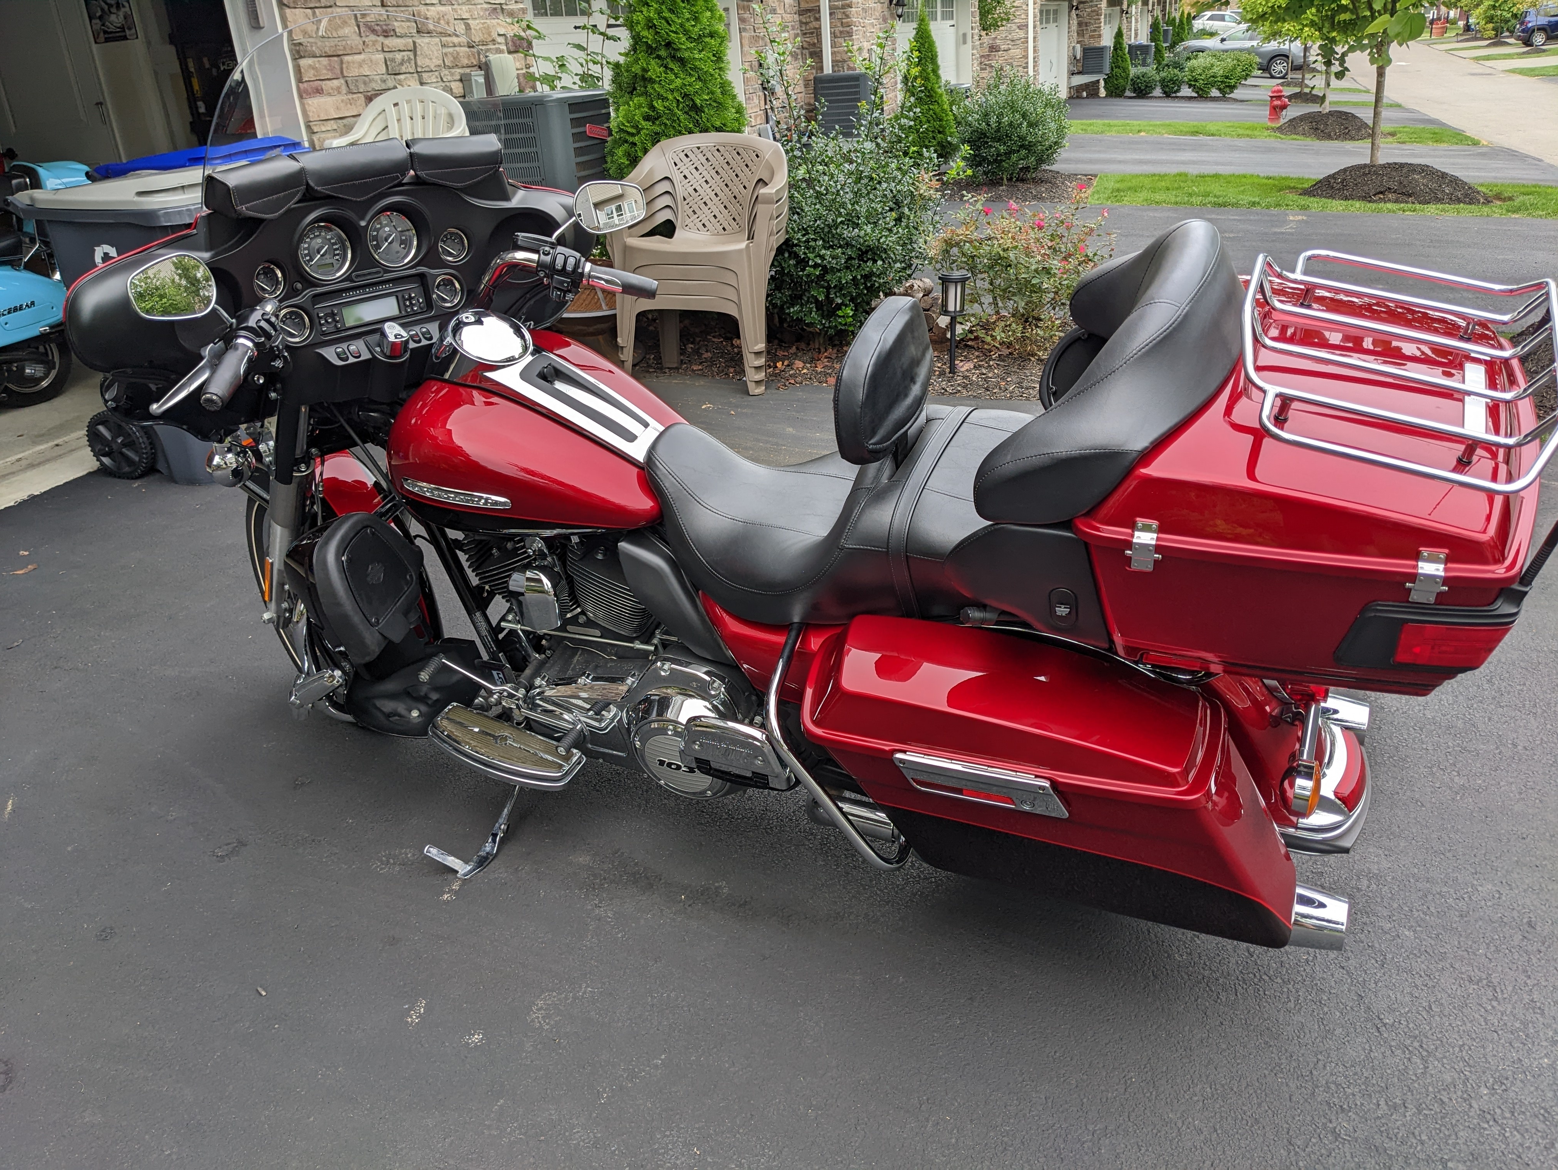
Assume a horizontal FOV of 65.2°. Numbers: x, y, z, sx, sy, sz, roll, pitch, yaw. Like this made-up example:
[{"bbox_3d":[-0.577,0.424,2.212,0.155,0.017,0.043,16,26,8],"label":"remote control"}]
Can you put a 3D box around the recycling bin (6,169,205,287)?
[{"bbox_3d":[-2.219,-0.995,4.526,0.720,1.040,0.630,-4,22,2],"label":"recycling bin"}]

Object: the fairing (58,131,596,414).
[{"bbox_3d":[-0.786,-0.577,2.175,0.430,0.420,0.910,26,38,38],"label":"fairing"}]

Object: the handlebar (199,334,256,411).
[{"bbox_3d":[-0.828,-0.319,1.830,0.045,0.045,0.145,0,44,11],"label":"handlebar"}]

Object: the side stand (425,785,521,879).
[{"bbox_3d":[-0.595,0.477,2.400,0.150,0.170,0.220,5,24,22],"label":"side stand"}]

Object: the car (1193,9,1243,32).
[{"bbox_3d":[23.942,-29.327,64.000,4.600,1.680,1.850,4,24,22],"label":"car"}]

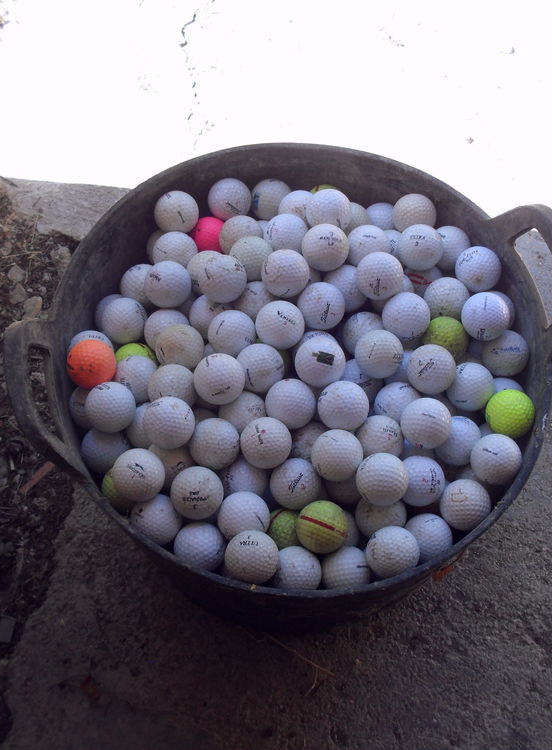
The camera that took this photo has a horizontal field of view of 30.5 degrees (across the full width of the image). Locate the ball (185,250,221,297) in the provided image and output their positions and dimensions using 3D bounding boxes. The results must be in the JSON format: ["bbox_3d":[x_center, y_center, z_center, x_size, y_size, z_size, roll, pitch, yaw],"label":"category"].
[{"bbox_3d":[-0.061,-0.093,0.934,0.043,0.043,0.043,0,59,0],"label":"ball"}]

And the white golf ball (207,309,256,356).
[{"bbox_3d":[-0.041,-0.038,0.928,0.043,0.043,0.043,2,64,-3],"label":"white golf ball"}]

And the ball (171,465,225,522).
[{"bbox_3d":[-0.064,0.095,0.820,0.043,0.043,0.043,0,64,-4],"label":"ball"}]

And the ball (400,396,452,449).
[{"bbox_3d":[0.127,0.041,0.853,0.043,0.043,0.043,1,65,-3],"label":"ball"}]

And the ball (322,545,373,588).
[{"bbox_3d":[0.060,0.167,0.856,0.043,0.043,0.043,1,65,-3],"label":"ball"}]

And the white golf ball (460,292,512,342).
[{"bbox_3d":[0.187,-0.052,0.899,0.043,0.043,0.043,2,64,-3],"label":"white golf ball"}]

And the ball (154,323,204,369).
[{"bbox_3d":[-0.085,-0.024,0.887,0.043,0.043,0.043,1,65,-3],"label":"ball"}]

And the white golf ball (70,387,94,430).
[{"bbox_3d":[-0.168,0.028,0.928,0.043,0.043,0.043,2,64,-3],"label":"white golf ball"}]

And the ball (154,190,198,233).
[{"bbox_3d":[-0.096,-0.157,0.977,0.043,0.043,0.043,2,64,-3],"label":"ball"}]

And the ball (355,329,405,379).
[{"bbox_3d":[0.091,-0.018,0.894,0.043,0.043,0.043,2,64,-3],"label":"ball"}]

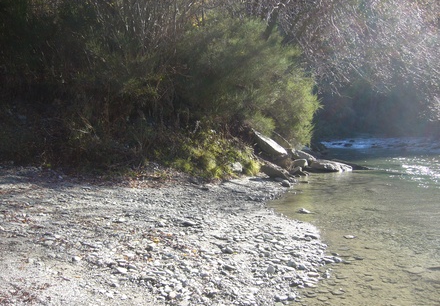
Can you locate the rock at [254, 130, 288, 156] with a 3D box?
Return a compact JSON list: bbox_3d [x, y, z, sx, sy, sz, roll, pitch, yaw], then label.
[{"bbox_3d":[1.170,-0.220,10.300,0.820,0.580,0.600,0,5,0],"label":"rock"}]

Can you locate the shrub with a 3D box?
[{"bbox_3d":[0.700,-1.820,11.300,3.500,3.250,2.800,0,5,0],"label":"shrub"}]

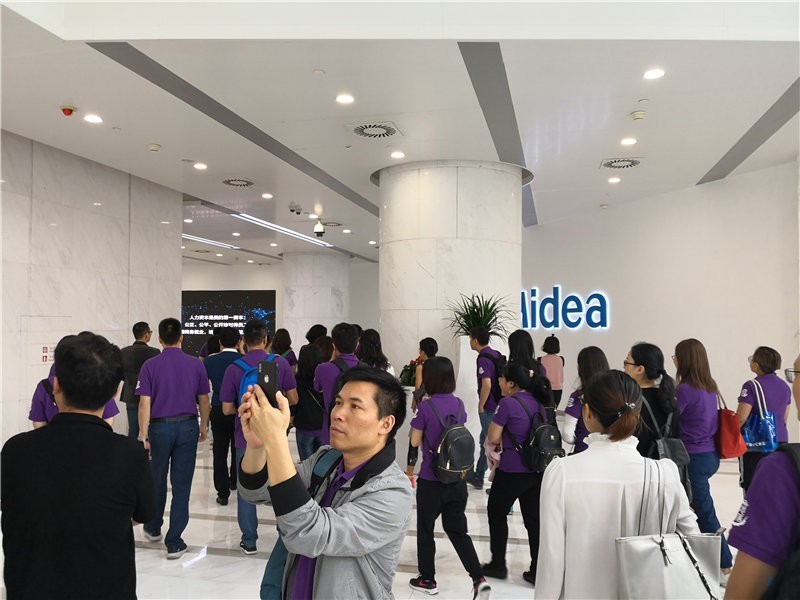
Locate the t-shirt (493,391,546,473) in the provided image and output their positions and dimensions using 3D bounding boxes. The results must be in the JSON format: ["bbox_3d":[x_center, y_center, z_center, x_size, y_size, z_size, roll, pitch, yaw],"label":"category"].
[{"bbox_3d":[0.818,0.892,4.234,0.410,0.550,0.270,2,-3,-42],"label":"t-shirt"}]

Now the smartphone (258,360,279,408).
[{"bbox_3d":[-0.311,0.218,1.482,0.074,0.148,0.010,-2,-3,40],"label":"smartphone"}]

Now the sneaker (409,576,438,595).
[{"bbox_3d":[0.138,1.818,4.080,0.095,0.100,0.250,2,-3,-41],"label":"sneaker"}]

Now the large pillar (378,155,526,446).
[{"bbox_3d":[0.741,0.152,9.222,2.090,3.850,2.090,0,-2,5],"label":"large pillar"}]

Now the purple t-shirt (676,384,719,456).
[{"bbox_3d":[2.043,0.796,4.300,0.410,0.570,0.260,2,-3,-34],"label":"purple t-shirt"}]

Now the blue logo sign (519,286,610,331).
[{"bbox_3d":[3.037,0.157,12.421,0.100,0.800,3.000,1,-3,-24],"label":"blue logo sign"}]

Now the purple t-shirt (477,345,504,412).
[{"bbox_3d":[0.965,0.854,6.618,0.290,0.680,0.460,-2,-3,32],"label":"purple t-shirt"}]

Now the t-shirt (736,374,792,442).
[{"bbox_3d":[2.958,0.878,5.050,0.410,0.570,0.250,1,-2,-20],"label":"t-shirt"}]

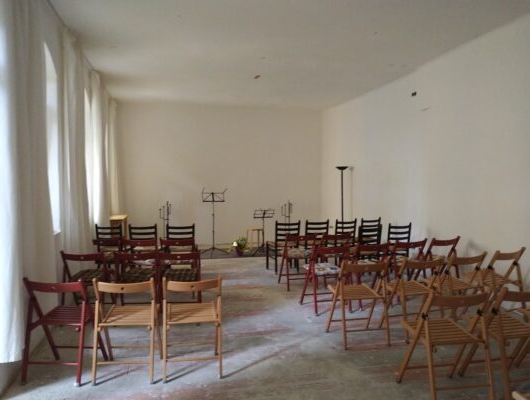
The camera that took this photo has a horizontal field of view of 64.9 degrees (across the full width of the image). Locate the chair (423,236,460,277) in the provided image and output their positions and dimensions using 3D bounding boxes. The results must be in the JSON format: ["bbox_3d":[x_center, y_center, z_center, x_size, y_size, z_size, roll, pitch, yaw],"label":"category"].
[{"bbox_3d":[2.248,0.854,5.472,0.440,0.770,0.480,-1,3,-25],"label":"chair"}]

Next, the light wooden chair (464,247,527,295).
[{"bbox_3d":[2.422,0.870,4.402,0.440,0.770,0.480,-1,2,-27],"label":"light wooden chair"}]

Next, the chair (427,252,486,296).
[{"bbox_3d":[1.937,0.906,4.222,0.440,0.770,0.480,-1,3,-23],"label":"chair"}]

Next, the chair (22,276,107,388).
[{"bbox_3d":[-1.519,0.935,3.192,0.440,0.770,0.480,0,2,4],"label":"chair"}]

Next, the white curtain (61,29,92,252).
[{"bbox_3d":[-2.442,-0.353,5.441,0.160,3.160,1.300,-1,2,-12],"label":"white curtain"}]

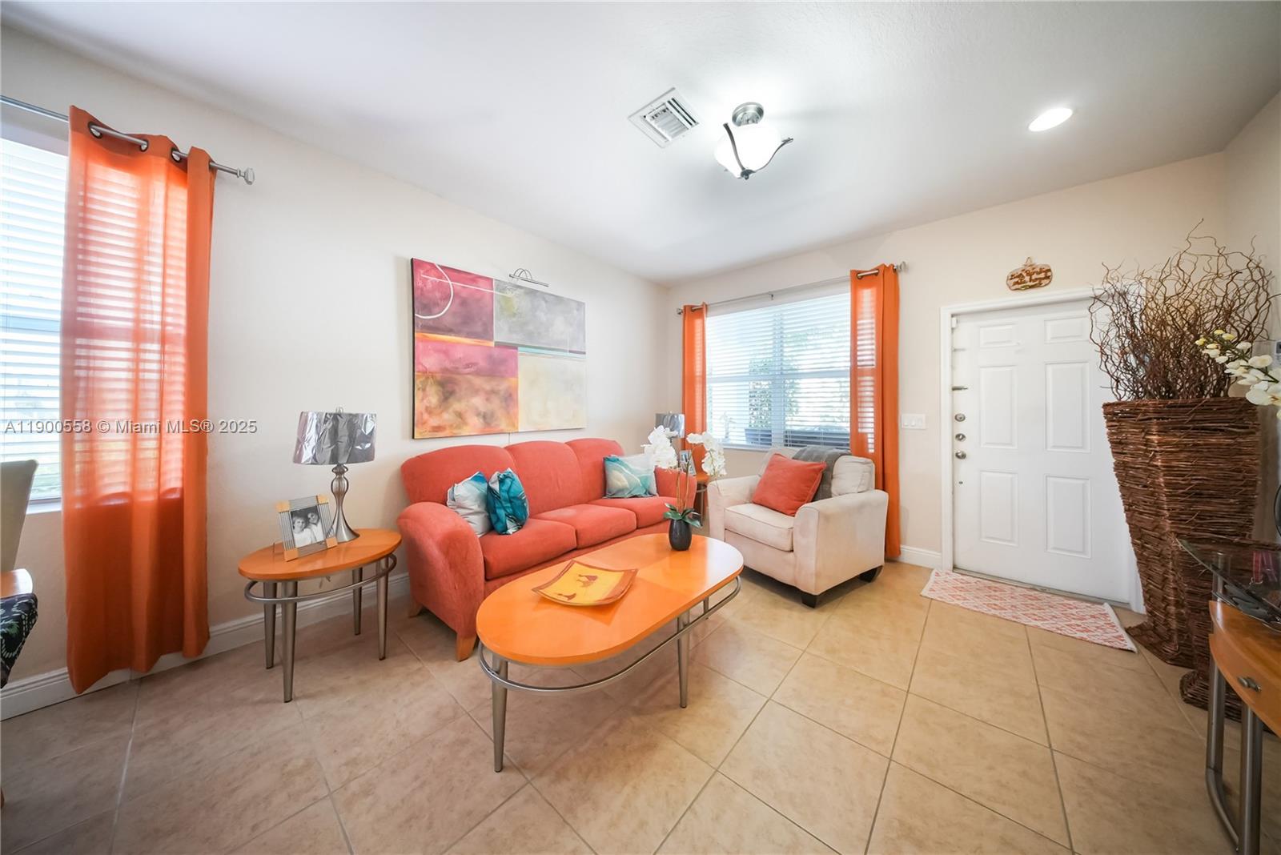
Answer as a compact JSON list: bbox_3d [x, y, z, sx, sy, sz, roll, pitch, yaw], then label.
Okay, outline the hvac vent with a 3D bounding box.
[{"bbox_3d":[0.129,-1.650,1.928,0.299,0.021,0.303,1,2,41],"label":"hvac vent"}]

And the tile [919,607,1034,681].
[{"bbox_3d":[1.906,1.236,2.027,0.457,0.010,0.457,1,2,41],"label":"tile"}]

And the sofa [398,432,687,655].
[{"bbox_3d":[-0.564,0.667,2.855,0.950,1.000,2.180,1,2,41],"label":"sofa"}]

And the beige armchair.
[{"bbox_3d":[1.298,0.690,2.983,0.975,0.945,0.971,-1,1,-37],"label":"beige armchair"}]

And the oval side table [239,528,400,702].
[{"bbox_3d":[-1.622,0.925,1.846,0.610,0.585,0.630,1,2,41],"label":"oval side table"}]

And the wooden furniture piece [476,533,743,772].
[{"bbox_3d":[-0.063,0.993,1.801,0.756,0.504,1.380,1,2,45],"label":"wooden furniture piece"}]

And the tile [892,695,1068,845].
[{"bbox_3d":[1.285,1.267,1.377,0.457,0.010,0.457,1,2,41],"label":"tile"}]

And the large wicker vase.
[{"bbox_3d":[2.967,0.558,1.962,0.370,1.375,0.340,1,1,25],"label":"large wicker vase"}]

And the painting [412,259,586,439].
[{"bbox_3d":[-1.113,-0.569,3.137,0.040,1.300,1.541,1,2,45],"label":"painting"}]

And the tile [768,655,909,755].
[{"bbox_3d":[0.939,1.250,1.672,0.456,0.011,0.447,1,2,41],"label":"tile"}]

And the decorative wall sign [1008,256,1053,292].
[{"bbox_3d":[2.946,-1.164,2.696,0.250,0.250,0.015,1,2,41],"label":"decorative wall sign"}]

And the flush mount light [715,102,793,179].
[{"bbox_3d":[0.590,-1.536,1.935,0.400,0.340,0.400,0,1,0],"label":"flush mount light"}]

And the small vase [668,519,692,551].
[{"bbox_3d":[0.228,0.630,2.111,0.130,0.184,0.127,0,1,0],"label":"small vase"}]

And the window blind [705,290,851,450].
[{"bbox_3d":[1.447,-0.522,3.905,1.780,1.580,0.060,1,2,41],"label":"window blind"}]

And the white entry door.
[{"bbox_3d":[2.990,0.129,2.716,0.910,2.060,0.050,1,2,41],"label":"white entry door"}]

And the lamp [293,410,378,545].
[{"bbox_3d":[-1.675,0.254,2.003,0.355,0.710,0.355,1,2,41],"label":"lamp"}]

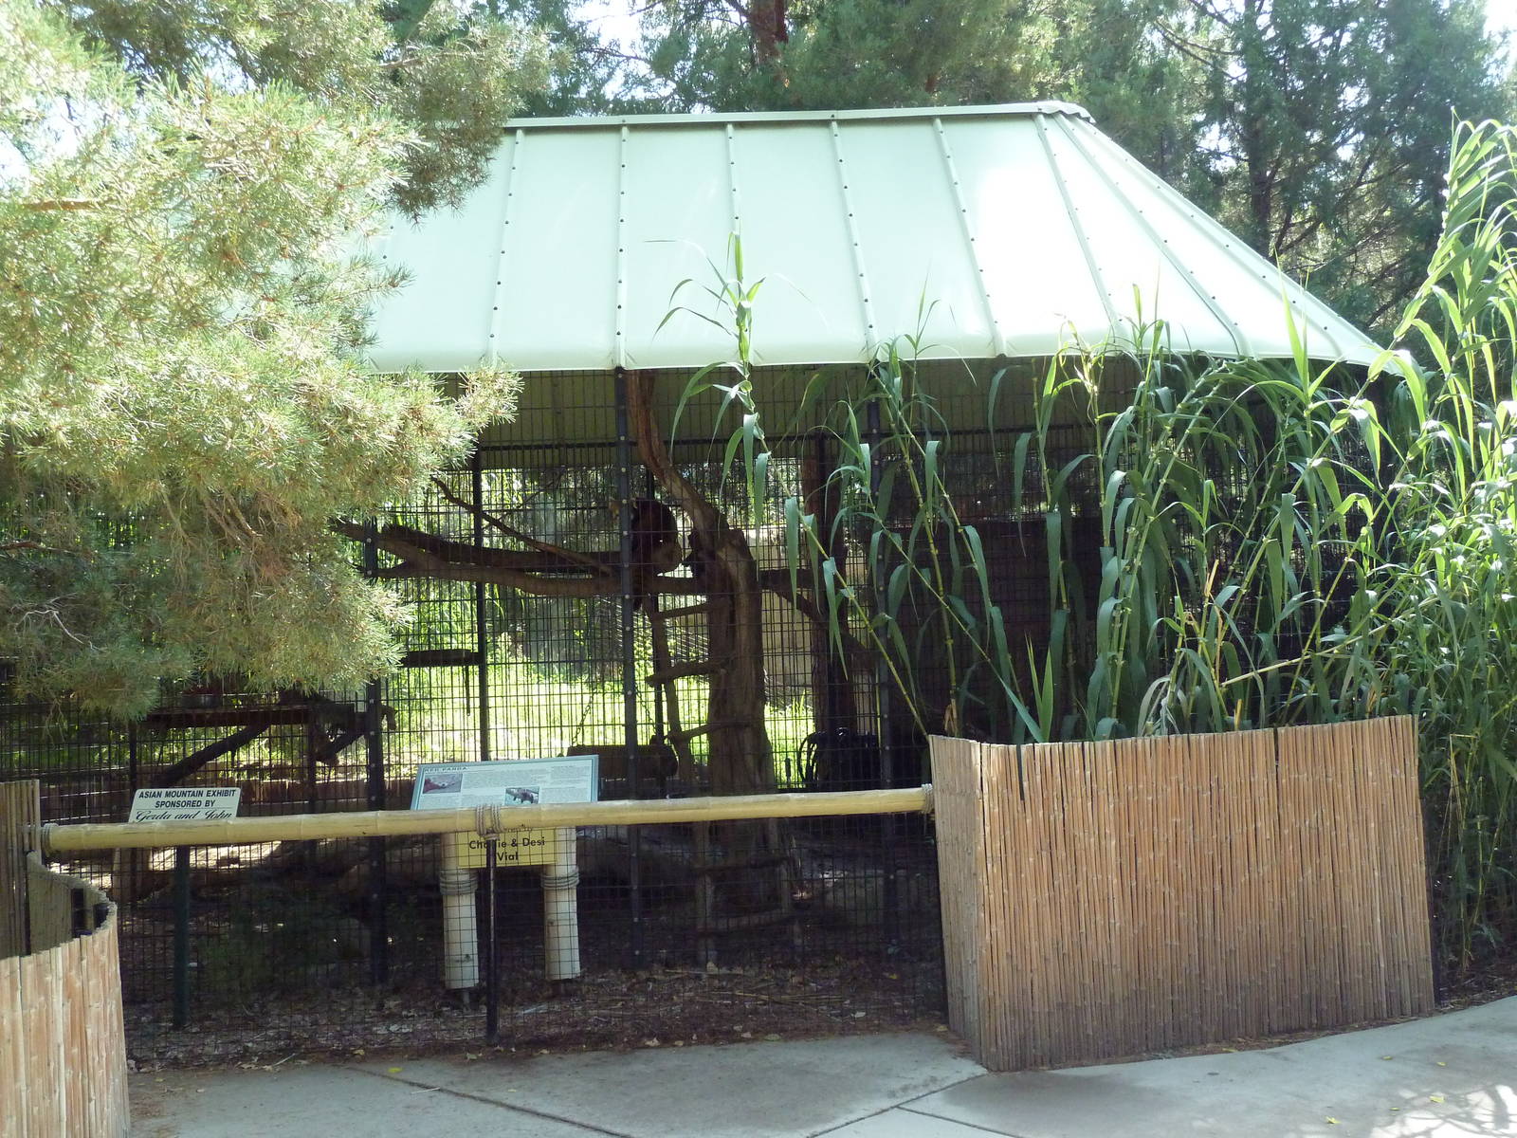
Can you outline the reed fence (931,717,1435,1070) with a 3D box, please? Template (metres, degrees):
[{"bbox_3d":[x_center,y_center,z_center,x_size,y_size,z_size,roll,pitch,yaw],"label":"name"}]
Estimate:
[{"bbox_3d":[1.746,1.277,7.237,2.080,1.220,0.871,-1,-4,-12],"label":"reed fence"}]

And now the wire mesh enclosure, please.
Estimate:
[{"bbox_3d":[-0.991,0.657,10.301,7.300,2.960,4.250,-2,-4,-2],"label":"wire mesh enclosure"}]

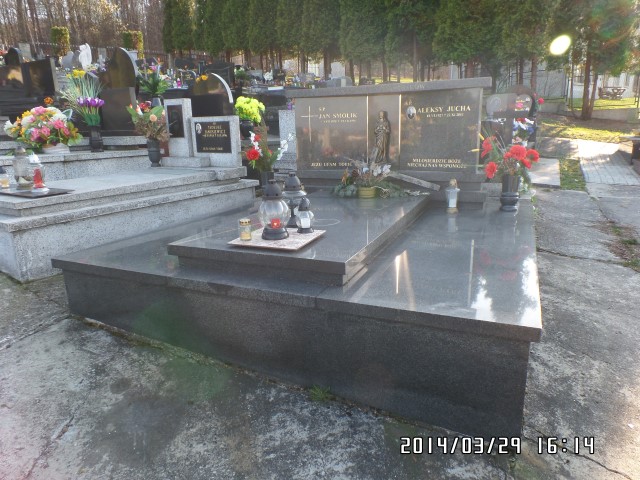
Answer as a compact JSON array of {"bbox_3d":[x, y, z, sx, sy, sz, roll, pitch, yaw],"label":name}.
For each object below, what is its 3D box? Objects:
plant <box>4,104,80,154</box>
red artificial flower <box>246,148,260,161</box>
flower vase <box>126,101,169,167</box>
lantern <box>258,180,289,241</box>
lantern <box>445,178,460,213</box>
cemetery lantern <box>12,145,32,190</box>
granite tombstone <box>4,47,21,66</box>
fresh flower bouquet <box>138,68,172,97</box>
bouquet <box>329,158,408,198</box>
[{"bbox_3d":[-2.480,-1.020,3.860,0.570,0.430,0.430,-10,15,-31],"label":"plant"},{"bbox_3d":[-0.540,-0.700,3.450,0.105,0.095,0.080,-4,13,-8],"label":"red artificial flower"},{"bbox_3d":[-1.945,-1.199,4.830,0.420,0.700,0.380,-7,14,-20],"label":"flower vase"},{"bbox_3d":[-0.245,-0.168,2.308,0.166,0.316,0.166,-2,14,0],"label":"lantern"},{"bbox_3d":[1.073,-0.356,3.446,0.118,0.279,0.118,5,16,25],"label":"lantern"},{"bbox_3d":[-2.160,-0.530,3.100,0.125,0.325,0.125,-10,16,-33],"label":"cemetery lantern"},{"bbox_3d":[-9.031,-5.321,12.500,0.620,0.750,0.140,5,16,25],"label":"granite tombstone"},{"bbox_3d":[-2.380,-2.260,6.100,0.420,0.380,0.380,-6,14,-19],"label":"fresh flower bouquet"},{"bbox_3d":[0.434,-0.554,3.784,0.674,0.325,0.348,5,16,25],"label":"bouquet"}]

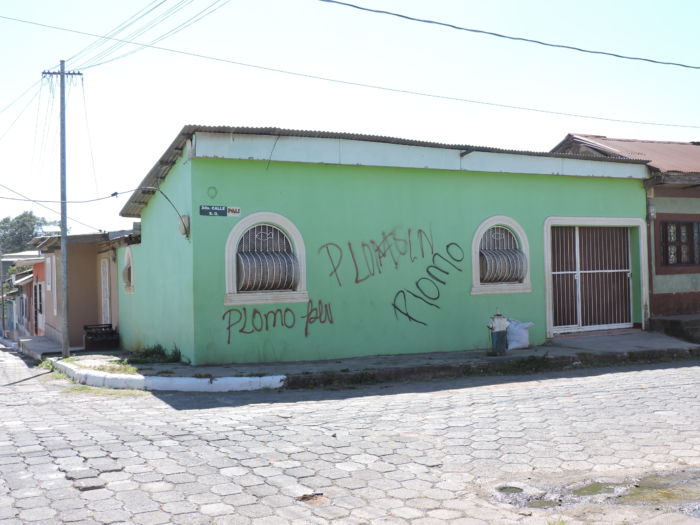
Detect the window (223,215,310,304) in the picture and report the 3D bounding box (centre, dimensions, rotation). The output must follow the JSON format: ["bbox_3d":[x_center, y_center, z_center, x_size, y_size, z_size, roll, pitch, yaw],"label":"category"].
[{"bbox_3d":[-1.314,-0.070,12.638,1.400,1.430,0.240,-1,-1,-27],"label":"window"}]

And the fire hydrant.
[{"bbox_3d":[2.553,1.216,13.954,0.380,0.770,0.330,-1,-1,-14],"label":"fire hydrant"}]

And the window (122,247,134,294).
[{"bbox_3d":[-4.544,0.171,16.638,0.220,0.980,0.900,-1,-1,-25],"label":"window"}]

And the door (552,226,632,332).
[{"bbox_3d":[4.743,0.328,16.020,2.220,2.050,0.100,-1,-1,-27],"label":"door"}]

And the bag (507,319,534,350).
[{"bbox_3d":[3.069,1.300,14.602,0.460,0.560,0.280,-1,-1,-27],"label":"bag"}]

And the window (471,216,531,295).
[{"bbox_3d":[2.725,-0.139,14.716,1.360,1.420,0.240,-1,-1,-27],"label":"window"}]

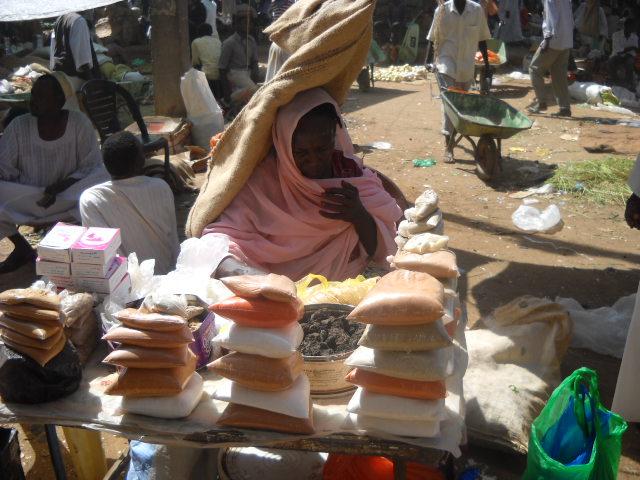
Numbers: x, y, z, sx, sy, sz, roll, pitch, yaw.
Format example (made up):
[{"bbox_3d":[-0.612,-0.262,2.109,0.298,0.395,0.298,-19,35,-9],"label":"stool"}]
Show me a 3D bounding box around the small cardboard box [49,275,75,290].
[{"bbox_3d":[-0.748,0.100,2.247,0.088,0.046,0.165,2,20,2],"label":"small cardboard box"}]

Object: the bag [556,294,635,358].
[{"bbox_3d":[1.345,0.410,3.633,0.430,0.200,0.300,3,20,5],"label":"bag"}]

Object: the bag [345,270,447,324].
[{"bbox_3d":[0.157,0.118,1.557,0.185,0.060,0.165,4,20,6],"label":"bag"}]

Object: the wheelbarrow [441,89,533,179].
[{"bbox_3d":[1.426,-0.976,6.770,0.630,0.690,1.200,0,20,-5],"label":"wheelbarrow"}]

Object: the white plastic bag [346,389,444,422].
[{"bbox_3d":[0.166,0.313,1.641,0.200,0.055,0.180,3,19,7],"label":"white plastic bag"}]

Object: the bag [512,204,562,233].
[{"bbox_3d":[1.518,-0.150,5.290,0.340,0.150,0.240,3,20,5],"label":"bag"}]

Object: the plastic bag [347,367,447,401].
[{"bbox_3d":[0.163,0.273,1.627,0.200,0.050,0.180,3,19,7],"label":"plastic bag"}]

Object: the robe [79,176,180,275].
[{"bbox_3d":[-0.769,-0.002,3.060,0.420,0.580,0.350,-1,19,-6],"label":"robe"}]

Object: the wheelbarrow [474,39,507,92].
[{"bbox_3d":[2.482,-2.631,11.300,0.600,0.800,1.350,4,19,9],"label":"wheelbarrow"}]

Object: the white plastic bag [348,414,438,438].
[{"bbox_3d":[0.163,0.356,1.658,0.185,0.050,0.180,3,19,7],"label":"white plastic bag"}]

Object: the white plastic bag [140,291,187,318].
[{"bbox_3d":[-0.347,0.146,1.690,0.105,0.047,0.085,3,19,5],"label":"white plastic bag"}]

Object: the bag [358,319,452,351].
[{"bbox_3d":[0.177,0.162,1.583,0.195,0.062,0.180,3,19,7],"label":"bag"}]

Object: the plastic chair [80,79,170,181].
[{"bbox_3d":[-1.257,-0.535,4.800,0.570,0.870,0.560,-16,26,-41],"label":"plastic chair"}]

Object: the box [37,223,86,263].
[{"bbox_3d":[-0.747,0.011,2.223,0.092,0.045,0.180,2,20,1],"label":"box"}]

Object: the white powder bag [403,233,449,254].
[{"bbox_3d":[0.266,0.009,1.910,0.115,0.040,0.085,4,20,8],"label":"white powder bag"}]

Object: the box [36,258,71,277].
[{"bbox_3d":[-0.735,0.052,2.203,0.090,0.043,0.185,2,19,4],"label":"box"}]

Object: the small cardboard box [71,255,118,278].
[{"bbox_3d":[-0.637,0.058,2.192,0.094,0.043,0.190,2,19,3],"label":"small cardboard box"}]

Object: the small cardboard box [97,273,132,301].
[{"bbox_3d":[-0.646,0.149,2.267,0.105,0.052,0.170,3,20,4],"label":"small cardboard box"}]

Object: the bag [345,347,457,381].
[{"bbox_3d":[0.171,0.238,1.605,0.205,0.060,0.165,5,20,10],"label":"bag"}]

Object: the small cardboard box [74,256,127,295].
[{"bbox_3d":[-0.647,0.102,2.247,0.105,0.047,0.165,2,20,2],"label":"small cardboard box"}]

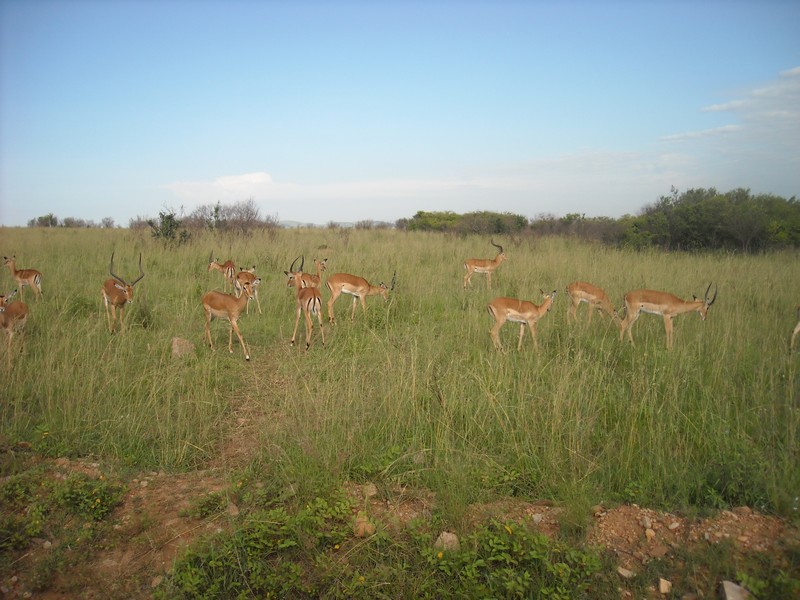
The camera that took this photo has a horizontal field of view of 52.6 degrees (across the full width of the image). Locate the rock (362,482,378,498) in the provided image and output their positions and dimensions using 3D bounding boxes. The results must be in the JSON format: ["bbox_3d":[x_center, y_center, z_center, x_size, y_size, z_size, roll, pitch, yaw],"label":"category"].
[{"bbox_3d":[-0.196,1.265,5.370,0.105,0.082,0.090,0,5,0],"label":"rock"}]

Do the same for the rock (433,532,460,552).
[{"bbox_3d":[0.257,1.340,4.470,0.155,0.115,0.125,0,5,0],"label":"rock"}]

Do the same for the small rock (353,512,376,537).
[{"bbox_3d":[-0.207,1.313,4.720,0.132,0.110,0.115,0,5,0],"label":"small rock"}]

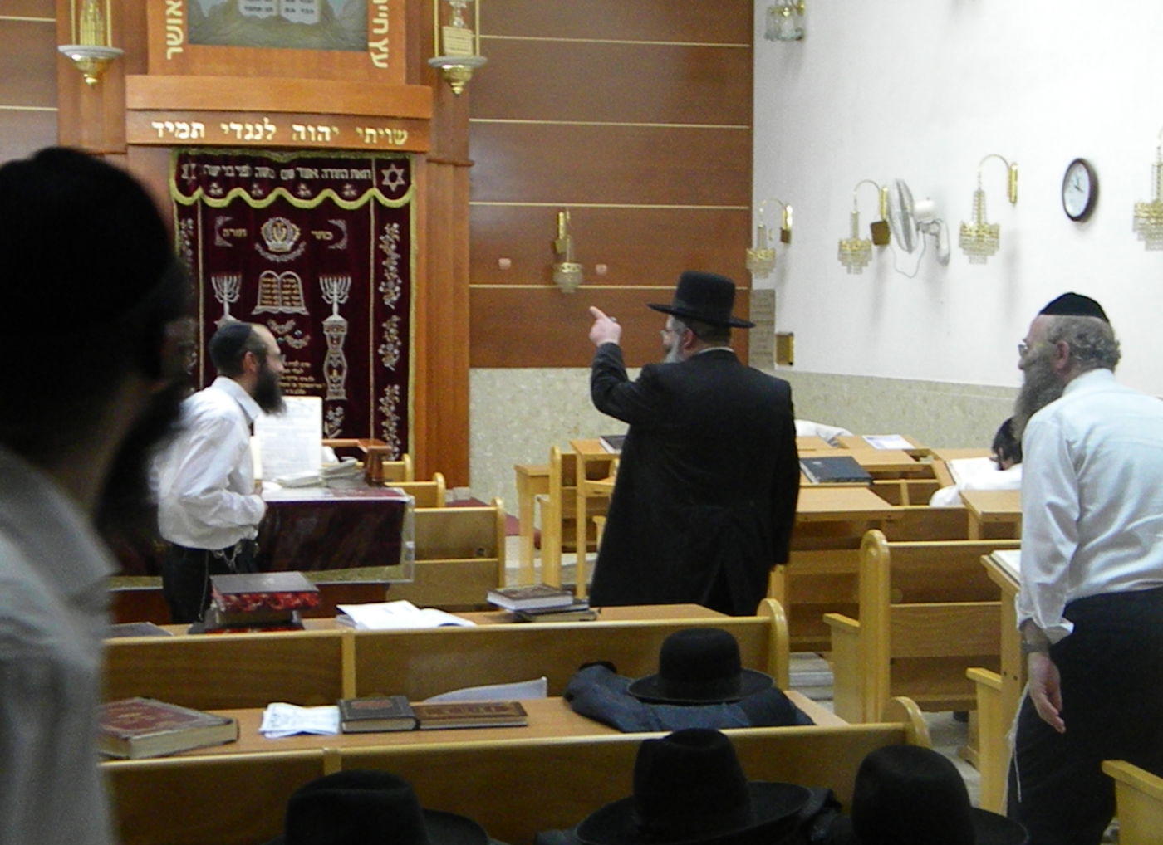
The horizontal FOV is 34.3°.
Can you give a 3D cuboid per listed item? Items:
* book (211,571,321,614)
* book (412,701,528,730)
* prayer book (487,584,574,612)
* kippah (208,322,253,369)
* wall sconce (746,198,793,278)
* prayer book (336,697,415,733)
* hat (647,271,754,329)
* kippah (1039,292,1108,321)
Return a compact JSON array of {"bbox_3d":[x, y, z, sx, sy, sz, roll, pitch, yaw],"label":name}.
[{"bbox_3d":[-0.842,0.446,4.976,0.245,0.042,0.341,-1,3,-16],"label":"book"},{"bbox_3d":[-0.248,0.658,4.206,0.243,0.022,0.157,0,3,-10],"label":"book"},{"bbox_3d":[-0.158,0.534,5.710,0.187,0.034,0.220,-1,3,-24],"label":"prayer book"},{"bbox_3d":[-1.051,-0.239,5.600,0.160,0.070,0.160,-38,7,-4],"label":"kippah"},{"bbox_3d":[1.289,-1.280,13.086,0.290,0.545,0.200,0,3,-12],"label":"wall sconce"},{"bbox_3d":[-0.461,0.654,4.219,0.163,0.027,0.238,0,3,-11],"label":"prayer book"},{"bbox_3d":[0.379,-0.394,5.850,0.345,0.138,0.305,14,9,26],"label":"hat"},{"bbox_3d":[1.151,-0.272,4.400,0.162,0.062,0.162,4,3,-9],"label":"kippah"}]

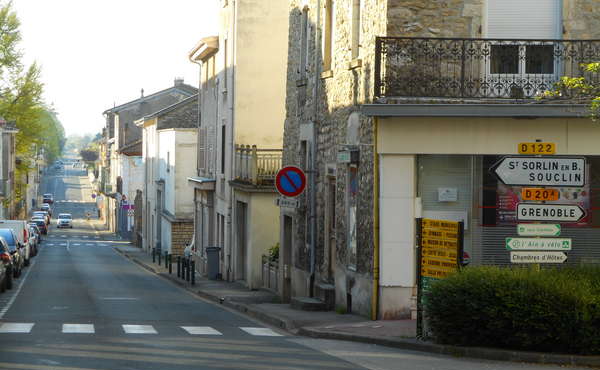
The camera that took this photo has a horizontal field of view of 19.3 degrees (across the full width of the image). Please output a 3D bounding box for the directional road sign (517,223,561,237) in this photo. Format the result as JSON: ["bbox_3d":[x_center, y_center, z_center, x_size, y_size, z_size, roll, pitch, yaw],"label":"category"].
[{"bbox_3d":[3.225,0.613,23.800,0.575,0.155,0.040,0,-1,2],"label":"directional road sign"}]

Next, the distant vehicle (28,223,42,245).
[{"bbox_3d":[-20.050,3.608,131.000,1.720,1.460,4.100,1,-1,-8],"label":"distant vehicle"}]

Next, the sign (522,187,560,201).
[{"bbox_3d":[3.243,0.128,23.800,0.490,0.160,0.040,0,-1,2],"label":"sign"}]

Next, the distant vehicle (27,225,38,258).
[{"bbox_3d":[-13.438,2.687,85.000,1.720,1.470,4.100,1,-1,-8],"label":"distant vehicle"}]

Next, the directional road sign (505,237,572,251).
[{"bbox_3d":[3.219,0.798,23.800,0.880,0.160,0.040,0,-1,2],"label":"directional road sign"}]

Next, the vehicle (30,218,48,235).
[{"bbox_3d":[-24.321,3.938,165.000,1.720,1.460,4.100,1,-1,-8],"label":"vehicle"}]

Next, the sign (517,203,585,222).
[{"bbox_3d":[3.390,0.376,23.800,0.940,0.250,0.040,0,-1,2],"label":"sign"}]

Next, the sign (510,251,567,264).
[{"bbox_3d":[3.224,0.977,23.800,0.765,0.152,0.040,0,-1,2],"label":"sign"}]

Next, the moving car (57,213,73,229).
[{"bbox_3d":[-26.739,4.070,201.000,1.720,1.560,4.000,1,-1,-8],"label":"moving car"}]

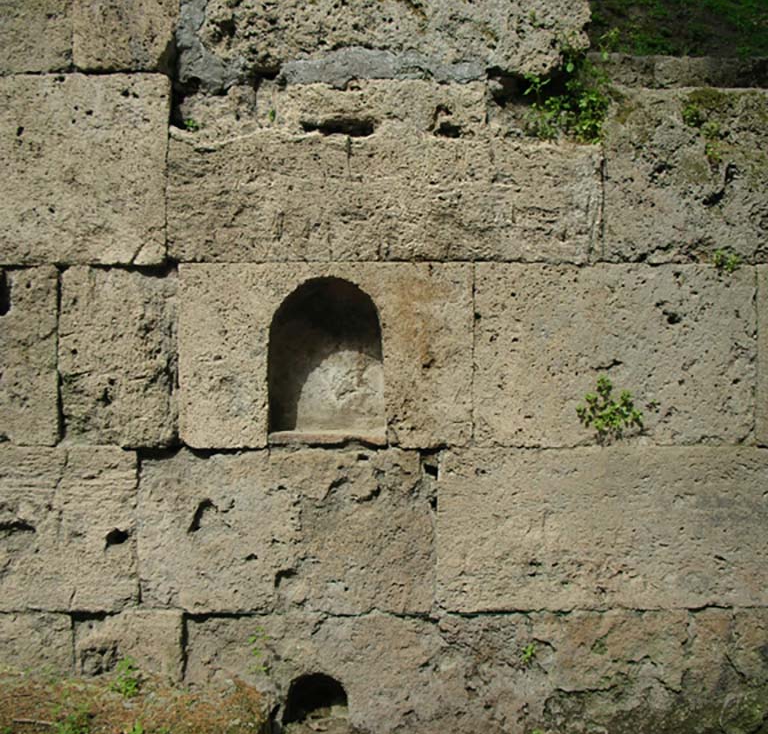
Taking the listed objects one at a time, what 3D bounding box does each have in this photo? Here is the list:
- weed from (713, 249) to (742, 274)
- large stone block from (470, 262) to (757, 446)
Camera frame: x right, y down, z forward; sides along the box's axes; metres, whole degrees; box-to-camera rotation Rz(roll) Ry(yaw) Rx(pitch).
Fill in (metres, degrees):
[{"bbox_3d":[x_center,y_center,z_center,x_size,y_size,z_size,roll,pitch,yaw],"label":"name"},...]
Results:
[{"bbox_3d":[1.241,-0.381,3.780,0.108,0.087,0.080,0,0,0],"label":"weed"},{"bbox_3d":[0.850,-0.044,4.040,1.035,0.672,0.480,0,0,0],"label":"large stone block"}]

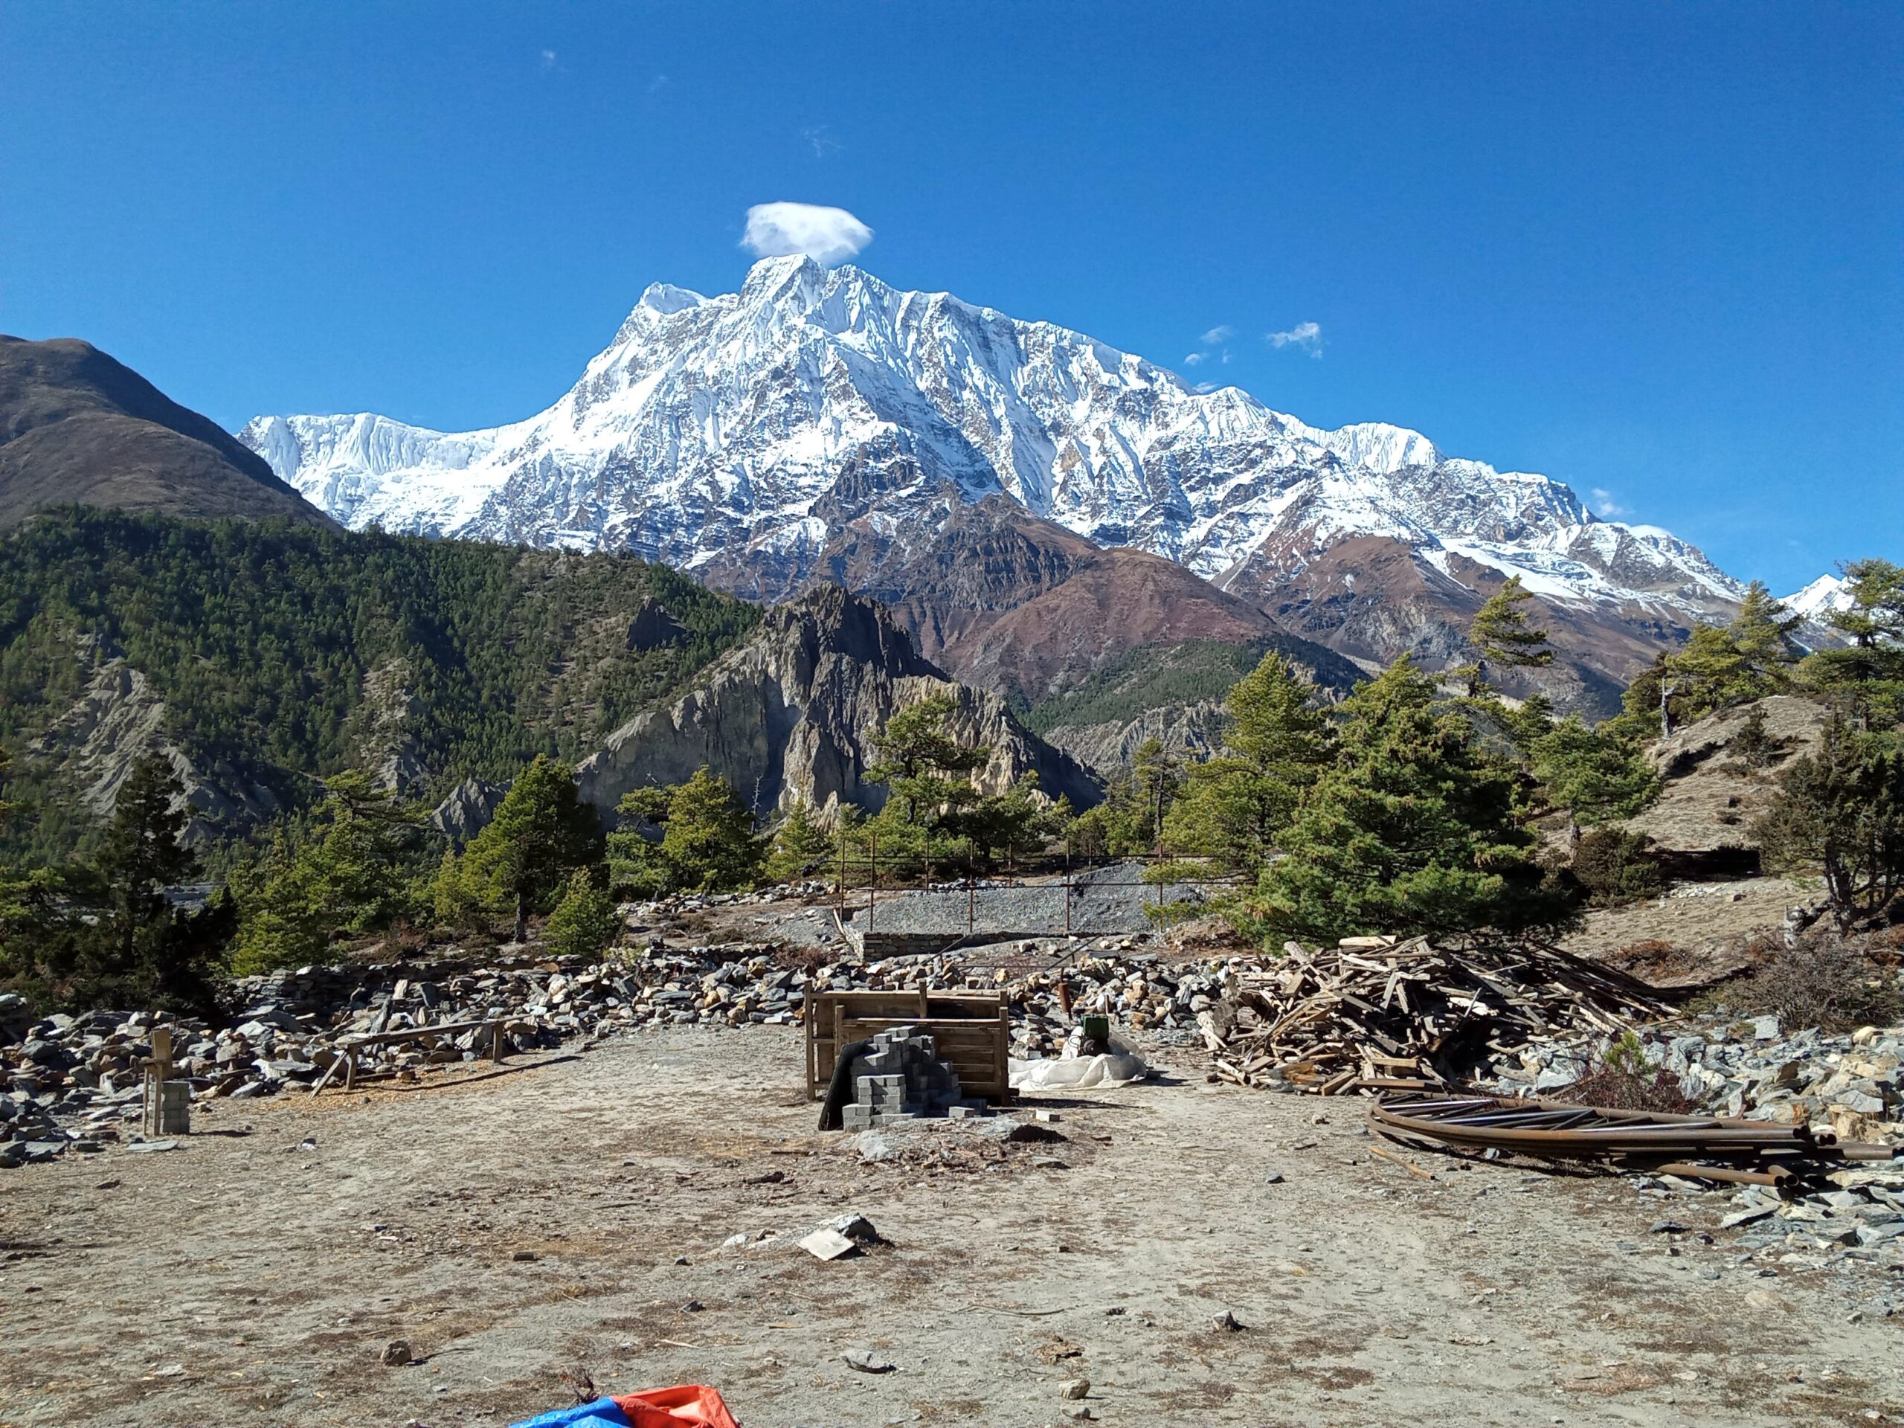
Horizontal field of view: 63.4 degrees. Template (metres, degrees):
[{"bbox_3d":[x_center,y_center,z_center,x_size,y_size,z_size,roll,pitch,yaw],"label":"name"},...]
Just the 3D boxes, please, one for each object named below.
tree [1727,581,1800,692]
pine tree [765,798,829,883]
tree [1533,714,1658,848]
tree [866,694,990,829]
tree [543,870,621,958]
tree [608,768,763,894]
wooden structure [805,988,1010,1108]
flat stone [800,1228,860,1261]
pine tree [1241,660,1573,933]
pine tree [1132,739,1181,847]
[{"bbox_3d":[27.396,-2.486,52.000,2.511,4.018,2.335,0,-5,0],"label":"tree"},{"bbox_3d":[-3.599,3.025,36.000,1.530,2.121,1.423,0,-5,0],"label":"pine tree"},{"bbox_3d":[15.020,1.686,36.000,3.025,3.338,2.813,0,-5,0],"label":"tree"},{"bbox_3d":[-0.618,1.391,40.000,3.207,3.825,2.982,0,-5,0],"label":"tree"},{"bbox_3d":[-6.386,3.481,26.500,1.331,1.664,1.238,0,-5,0],"label":"tree"},{"bbox_3d":[-5.894,2.611,34.000,3.415,2.824,2.561,0,-5,0],"label":"tree"},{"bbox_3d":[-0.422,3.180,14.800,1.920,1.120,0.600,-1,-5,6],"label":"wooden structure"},{"bbox_3d":[-0.750,3.211,9.300,0.270,0.060,0.270,-10,14,-44],"label":"flat stone"},{"bbox_3d":[7.437,1.485,25.000,5.239,4.877,4.873,0,-5,0],"label":"pine tree"},{"bbox_3d":[5.578,2.292,42.000,1.379,3.245,1.283,0,-5,0],"label":"pine tree"}]

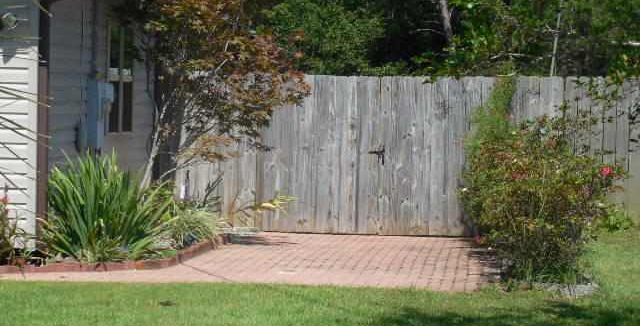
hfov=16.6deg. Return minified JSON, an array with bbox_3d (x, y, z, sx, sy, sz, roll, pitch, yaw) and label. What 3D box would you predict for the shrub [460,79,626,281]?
[{"bbox_3d":[2.030,0.160,20.000,1.450,1.750,1.400,1,2,4],"label":"shrub"}]

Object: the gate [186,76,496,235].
[{"bbox_3d":[0.270,-0.085,25.100,3.450,1.820,0.150,1,2,4],"label":"gate"}]

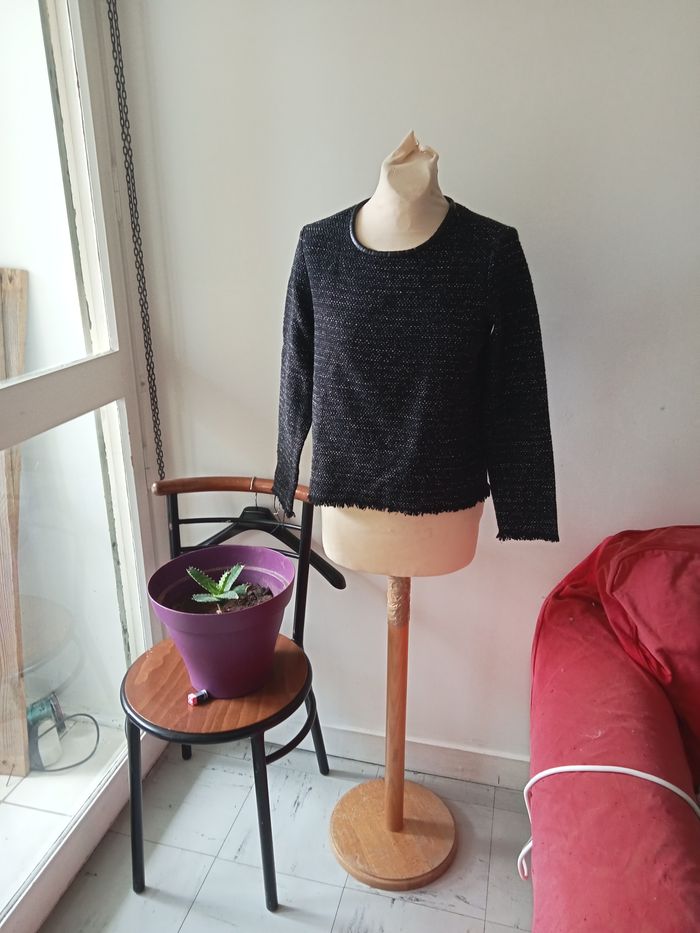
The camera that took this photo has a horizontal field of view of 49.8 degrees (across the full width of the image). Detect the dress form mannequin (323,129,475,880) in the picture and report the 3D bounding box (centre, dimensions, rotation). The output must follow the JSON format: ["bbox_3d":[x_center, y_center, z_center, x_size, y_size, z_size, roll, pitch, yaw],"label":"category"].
[{"bbox_3d":[0.102,0.165,1.502,0.355,1.525,0.285,4,22,11],"label":"dress form mannequin"}]

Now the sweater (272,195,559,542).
[{"bbox_3d":[0.116,-0.157,1.361,0.556,0.616,0.250,4,22,11],"label":"sweater"}]

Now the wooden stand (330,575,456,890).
[{"bbox_3d":[0.104,0.532,1.646,0.289,0.737,0.289,5,22,14],"label":"wooden stand"}]

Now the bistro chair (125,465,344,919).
[{"bbox_3d":[-0.281,0.481,1.679,0.412,0.809,0.455,3,22,8],"label":"bistro chair"}]

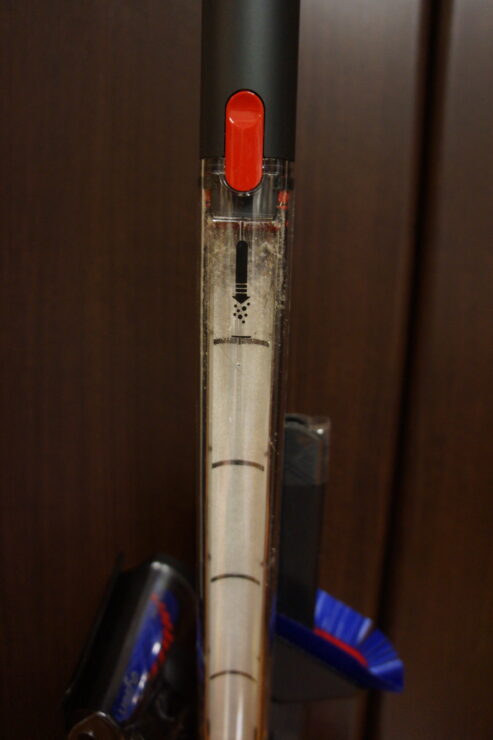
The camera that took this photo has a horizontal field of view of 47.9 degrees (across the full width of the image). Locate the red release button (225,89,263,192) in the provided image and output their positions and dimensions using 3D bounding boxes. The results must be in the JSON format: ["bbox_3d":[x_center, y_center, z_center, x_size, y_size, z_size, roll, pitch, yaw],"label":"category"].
[{"bbox_3d":[-0.001,-0.085,0.208,0.015,0.035,0.006,2,14,4],"label":"red release button"}]

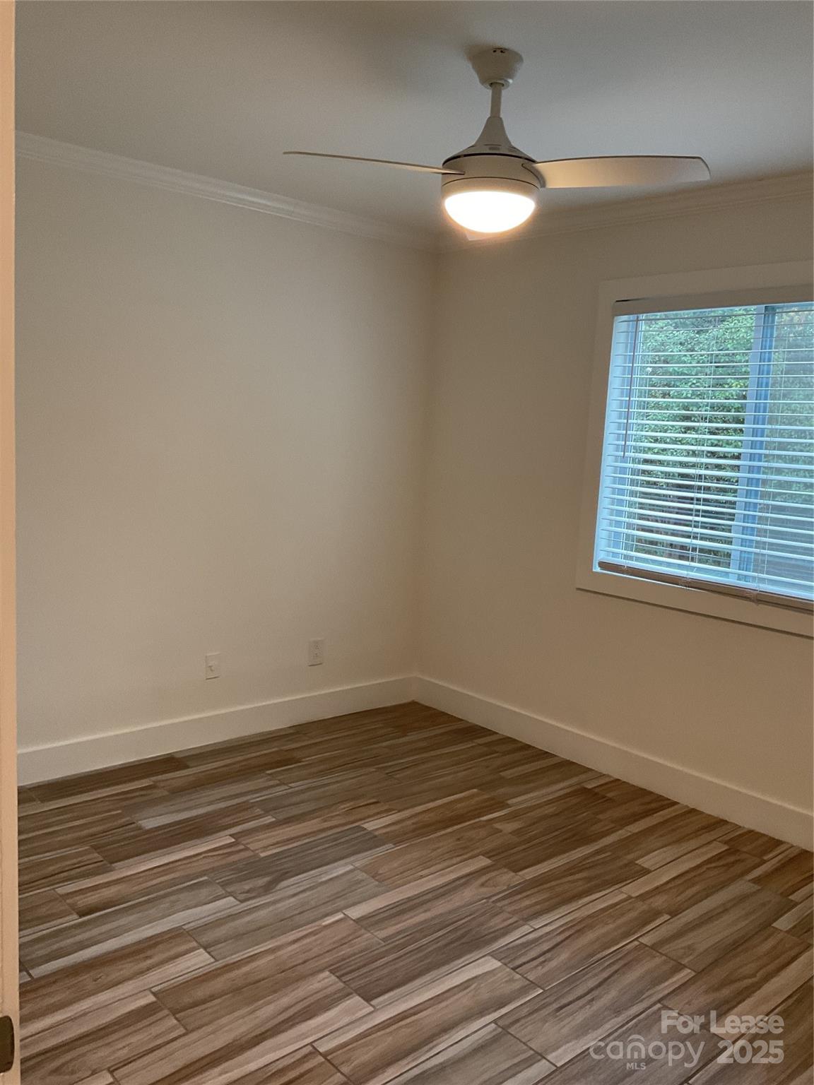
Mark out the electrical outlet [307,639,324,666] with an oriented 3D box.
[{"bbox_3d":[-0.425,0.518,4.286,0.080,0.123,0.009,-4,10,-42],"label":"electrical outlet"}]

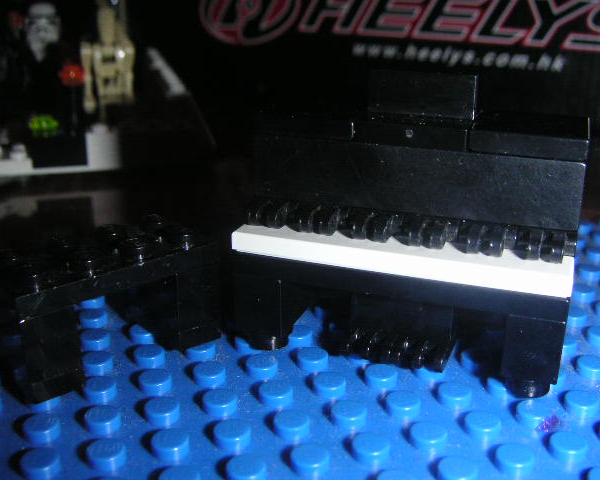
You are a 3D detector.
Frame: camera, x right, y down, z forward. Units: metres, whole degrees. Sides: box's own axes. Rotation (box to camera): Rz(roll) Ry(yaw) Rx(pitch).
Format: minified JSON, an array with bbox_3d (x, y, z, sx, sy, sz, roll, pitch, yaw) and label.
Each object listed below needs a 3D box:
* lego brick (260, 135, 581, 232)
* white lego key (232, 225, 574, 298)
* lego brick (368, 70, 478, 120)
[{"bbox_3d":[0.017,-0.010,0.105,0.048,0.010,0.010,8,21,19],"label":"lego brick"},{"bbox_3d":[0.014,0.002,0.101,0.048,0.003,0.008,8,21,19],"label":"white lego key"},{"bbox_3d":[0.018,-0.022,0.105,0.016,0.006,0.002,8,21,19],"label":"lego brick"}]

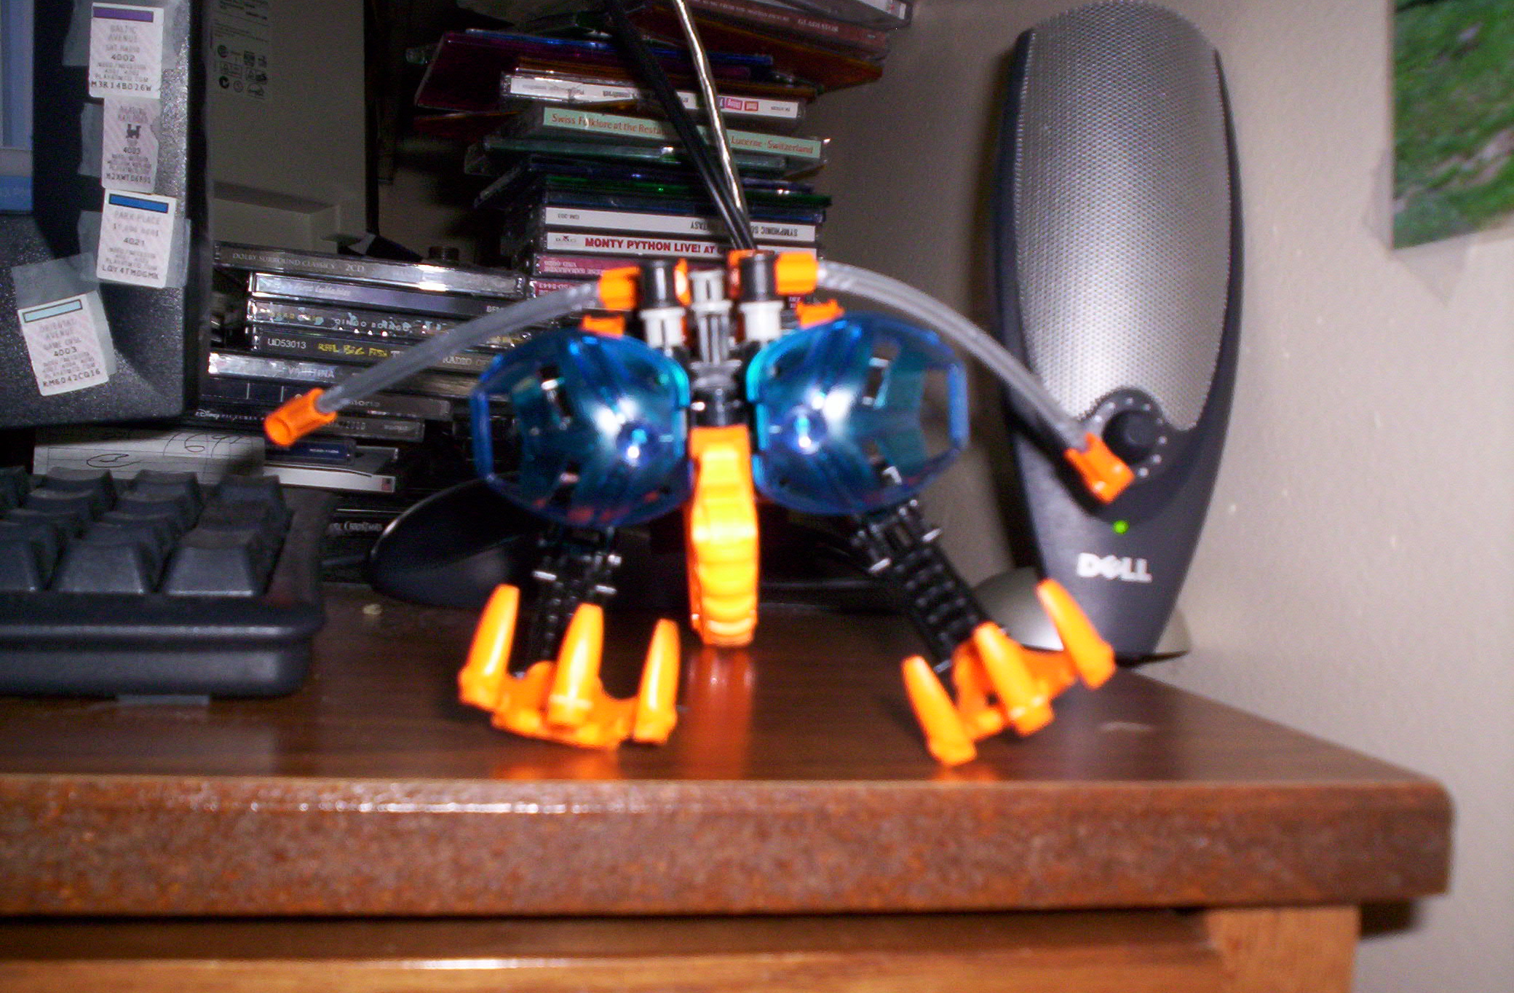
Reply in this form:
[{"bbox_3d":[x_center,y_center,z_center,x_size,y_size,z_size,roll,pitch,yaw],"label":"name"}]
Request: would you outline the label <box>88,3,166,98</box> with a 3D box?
[{"bbox_3d":[-0.168,-0.118,0.429,0.018,0.025,0.001,2,-2,-18],"label":"label"}]

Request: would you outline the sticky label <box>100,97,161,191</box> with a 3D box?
[{"bbox_3d":[-0.166,-0.093,0.428,0.014,0.025,0.001,3,-3,-18],"label":"sticky label"}]

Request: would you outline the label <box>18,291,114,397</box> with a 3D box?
[{"bbox_3d":[-0.181,-0.040,0.422,0.017,0.023,0.001,-15,3,-18],"label":"label"}]

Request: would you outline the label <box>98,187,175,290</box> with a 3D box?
[{"bbox_3d":[-0.165,-0.068,0.428,0.017,0.024,0.001,6,-4,-18],"label":"label"}]

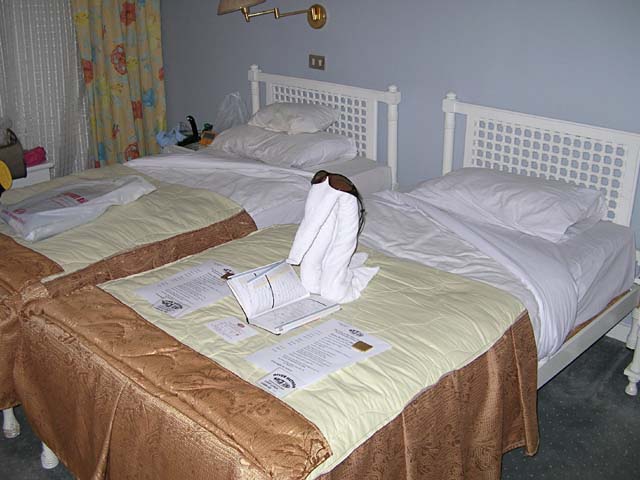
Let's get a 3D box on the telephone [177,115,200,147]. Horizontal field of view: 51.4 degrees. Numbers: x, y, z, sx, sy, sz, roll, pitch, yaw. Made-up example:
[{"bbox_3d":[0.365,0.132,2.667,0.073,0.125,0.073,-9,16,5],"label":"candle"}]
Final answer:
[{"bbox_3d":[-0.809,-0.673,4.053,0.100,0.160,0.170,14,28,32],"label":"telephone"}]

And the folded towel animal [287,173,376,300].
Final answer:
[{"bbox_3d":[0.049,-0.026,1.985,0.170,0.395,0.340,18,30,38],"label":"folded towel animal"}]

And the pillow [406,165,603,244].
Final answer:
[{"bbox_3d":[0.738,-0.196,2.708,0.360,0.145,0.750,-22,31,-39],"label":"pillow"}]

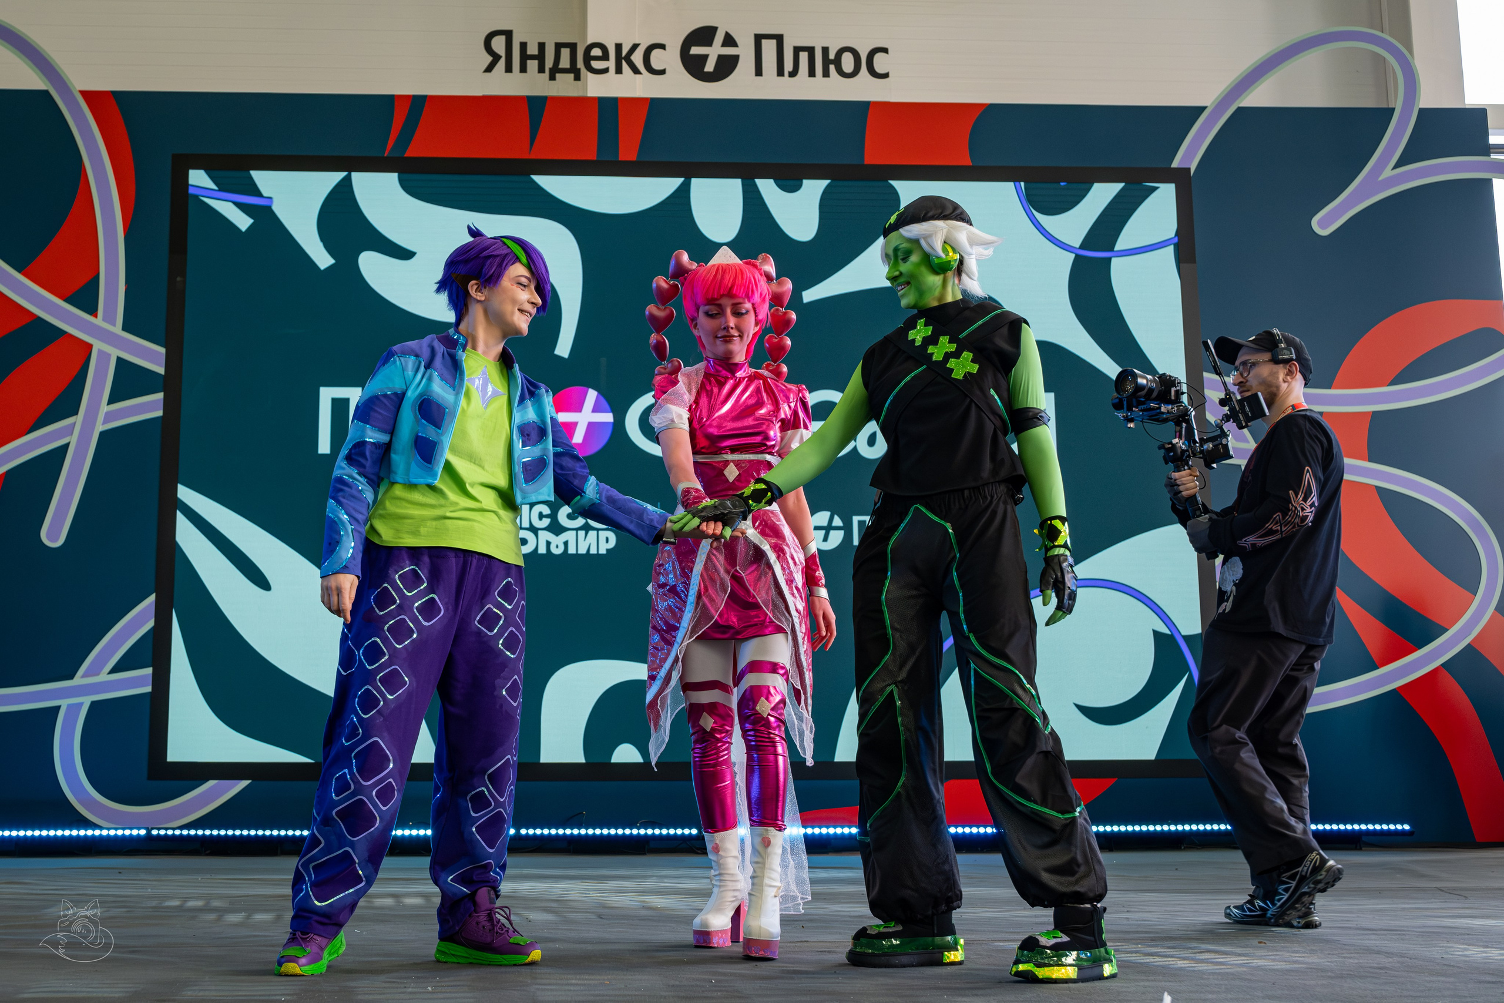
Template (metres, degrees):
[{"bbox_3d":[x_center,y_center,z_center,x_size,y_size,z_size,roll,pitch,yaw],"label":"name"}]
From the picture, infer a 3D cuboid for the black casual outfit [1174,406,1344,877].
[{"bbox_3d":[1.439,0.379,4.043,0.460,1.340,0.480,1,-8,-11],"label":"black casual outfit"}]

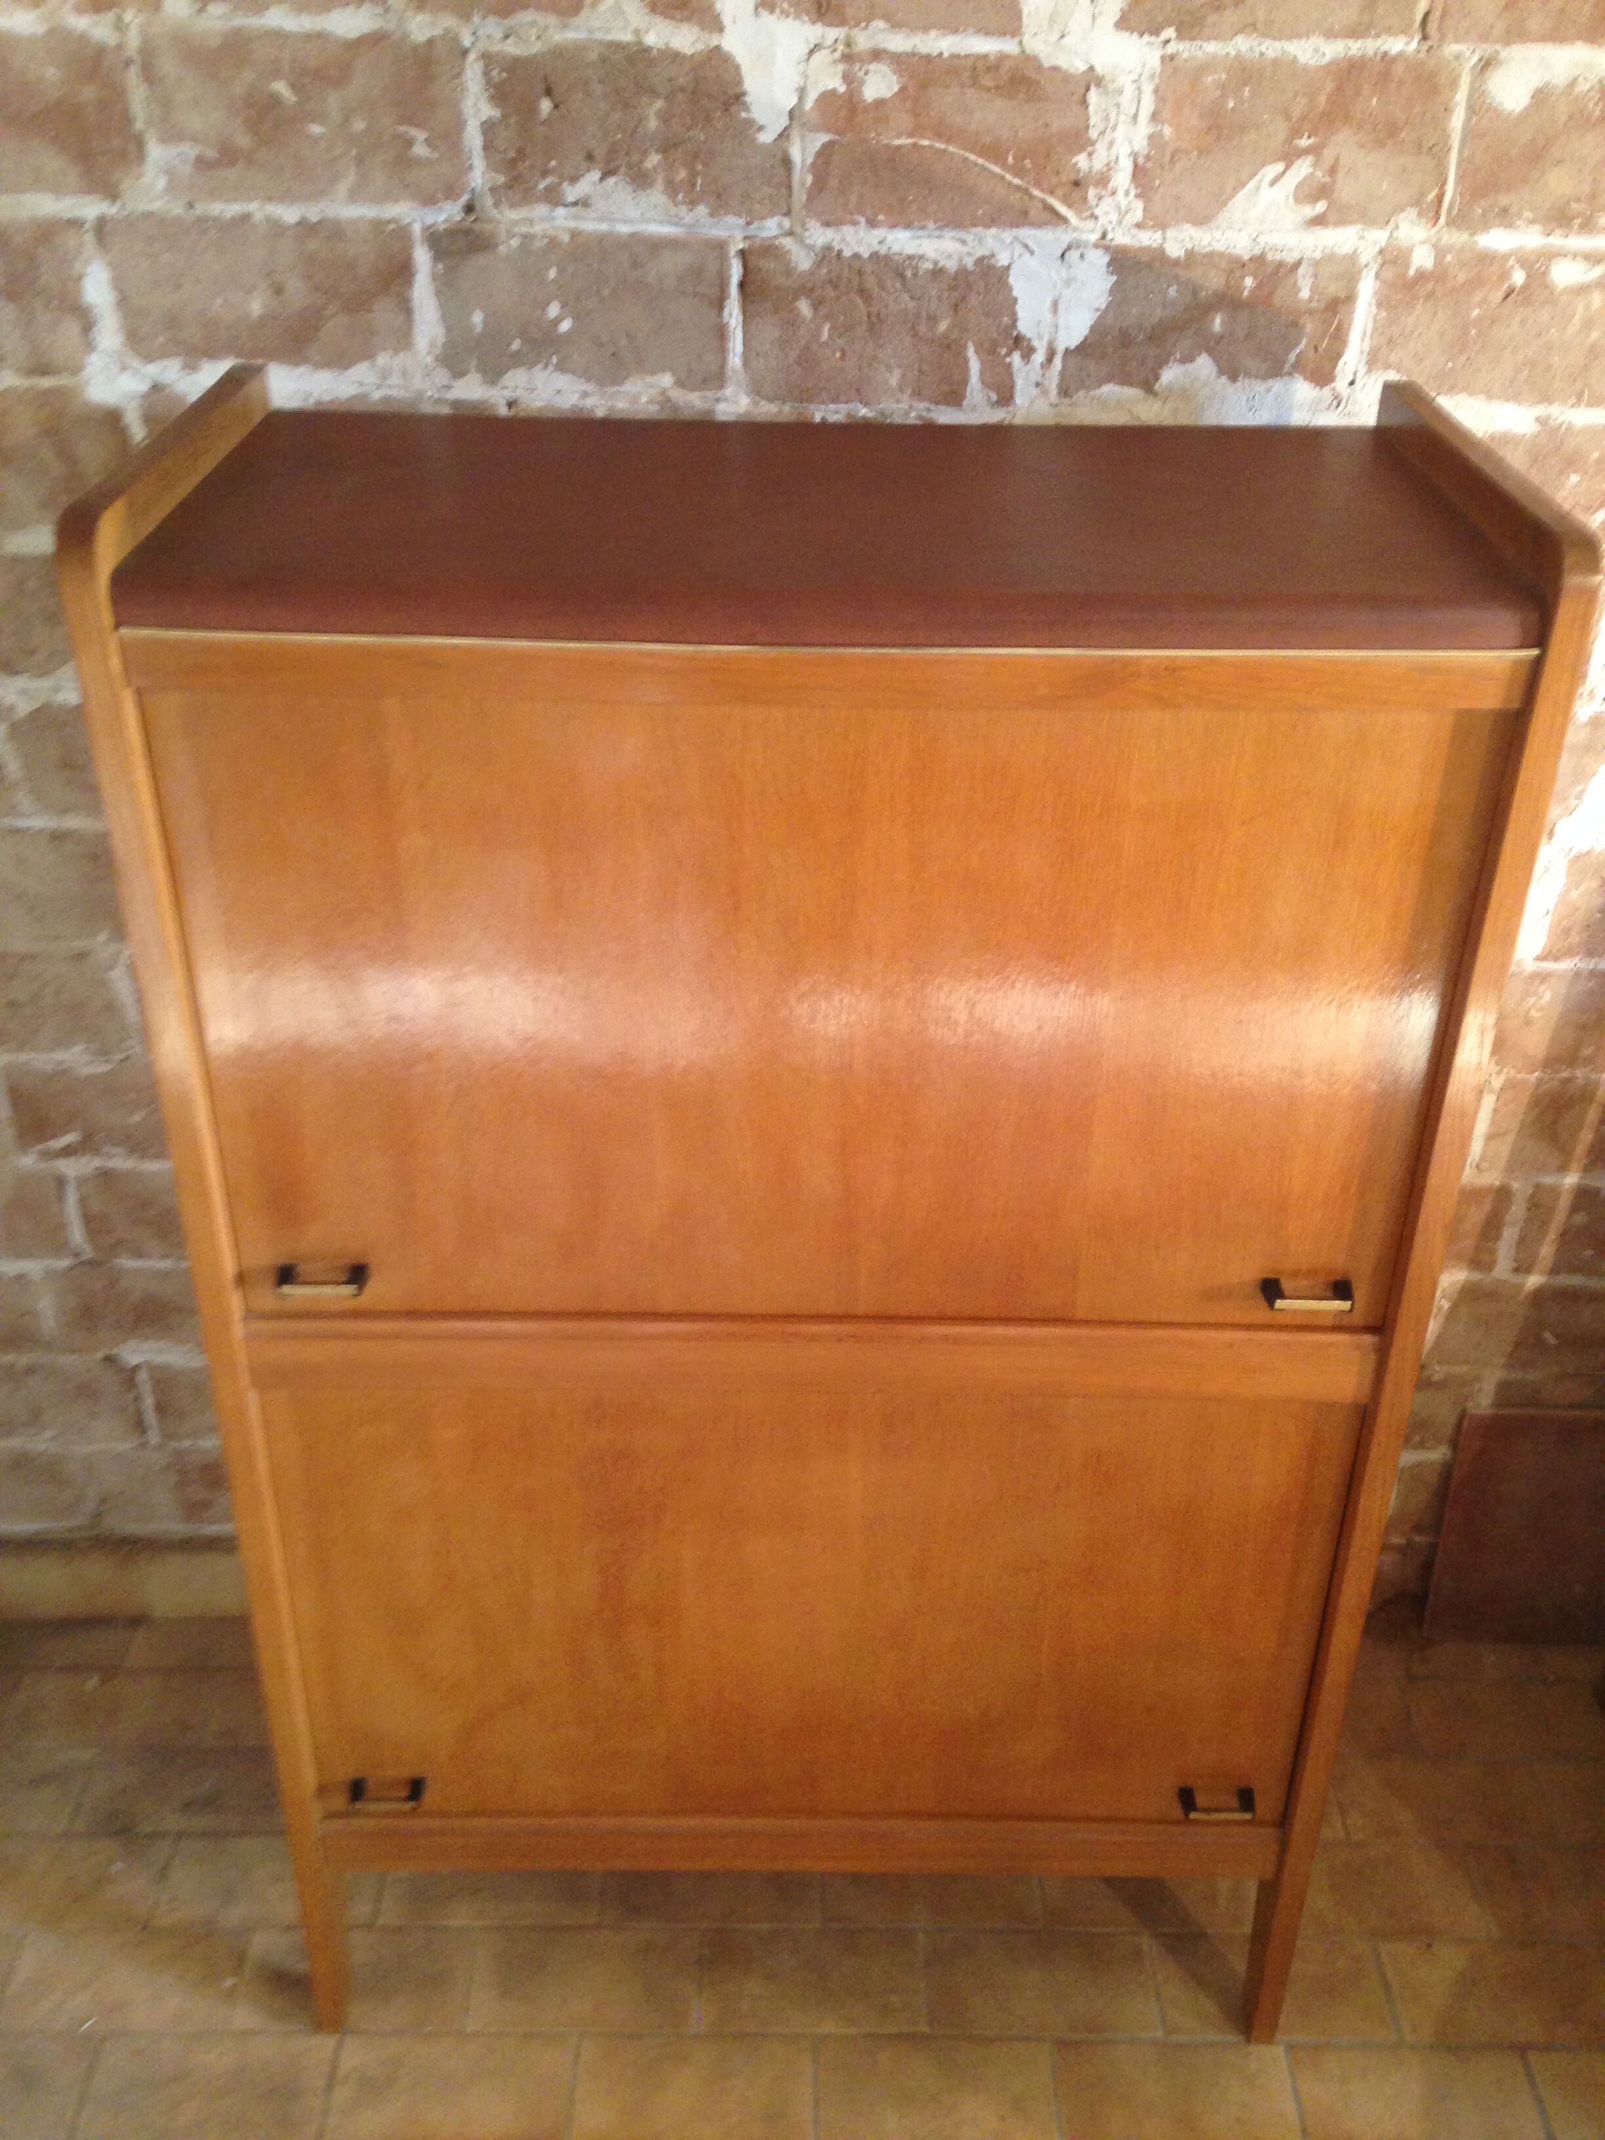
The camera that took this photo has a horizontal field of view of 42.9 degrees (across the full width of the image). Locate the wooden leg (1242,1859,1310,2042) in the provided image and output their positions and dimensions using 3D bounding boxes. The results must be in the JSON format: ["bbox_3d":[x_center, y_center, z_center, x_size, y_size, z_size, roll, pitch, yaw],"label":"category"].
[{"bbox_3d":[0.404,0.740,1.748,0.026,0.227,0.049,0,30,0],"label":"wooden leg"}]

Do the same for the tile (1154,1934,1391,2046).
[{"bbox_3d":[0.422,0.829,1.832,0.200,0.012,0.099,0,30,0],"label":"tile"}]

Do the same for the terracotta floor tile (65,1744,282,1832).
[{"bbox_3d":[-0.607,0.716,2.018,0.200,0.012,0.099,0,30,0],"label":"terracotta floor tile"}]

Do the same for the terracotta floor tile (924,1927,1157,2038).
[{"bbox_3d":[0.216,0.828,1.833,0.200,0.012,0.099,0,30,0],"label":"terracotta floor tile"}]

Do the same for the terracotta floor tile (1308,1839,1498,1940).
[{"bbox_3d":[0.532,0.777,1.921,0.200,0.012,0.099,0,30,0],"label":"terracotta floor tile"}]

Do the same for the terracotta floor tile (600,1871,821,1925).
[{"bbox_3d":[-0.086,0.773,1.925,0.200,0.012,0.099,0,30,0],"label":"terracotta floor tile"}]

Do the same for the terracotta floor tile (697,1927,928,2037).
[{"bbox_3d":[0.010,0.827,1.834,0.200,0.012,0.099,0,30,0],"label":"terracotta floor tile"}]

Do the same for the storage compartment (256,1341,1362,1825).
[{"bbox_3d":[0.005,0.297,1.693,0.789,0.484,0.380,0,30,0],"label":"storage compartment"}]

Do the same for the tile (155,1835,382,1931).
[{"bbox_3d":[-0.498,0.770,1.927,0.200,0.012,0.099,0,30,0],"label":"tile"}]

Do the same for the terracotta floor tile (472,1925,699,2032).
[{"bbox_3d":[-0.196,0.825,1.835,0.200,0.012,0.099,0,30,0],"label":"terracotta floor tile"}]

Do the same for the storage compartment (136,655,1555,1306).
[{"bbox_3d":[0.006,-0.128,1.443,0.789,0.468,0.380,0,30,0],"label":"storage compartment"}]

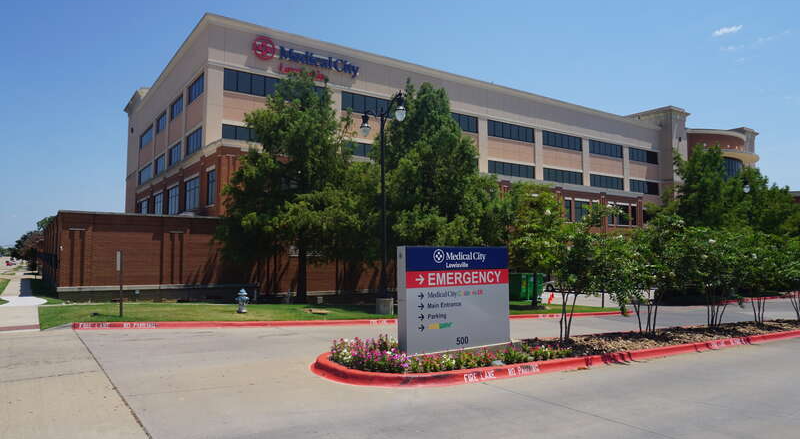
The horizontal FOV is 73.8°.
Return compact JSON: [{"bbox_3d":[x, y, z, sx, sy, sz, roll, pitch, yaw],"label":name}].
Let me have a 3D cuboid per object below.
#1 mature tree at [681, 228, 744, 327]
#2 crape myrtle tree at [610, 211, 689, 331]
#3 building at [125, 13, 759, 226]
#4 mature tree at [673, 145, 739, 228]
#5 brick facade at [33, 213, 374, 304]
[{"bbox_3d":[8.929,1.626,15.218,1.750,2.798,1.750,3,-4,-35],"label":"mature tree"},{"bbox_3d":[5.884,1.289,12.705,2.100,2.871,2.100,3,-4,-35],"label":"crape myrtle tree"},{"bbox_3d":[12.243,-4.301,84.923,95.000,23.600,44.000,3,-4,-35],"label":"building"},{"bbox_3d":[19.976,0.130,34.858,4.800,10.038,4.800,3,-4,-35],"label":"mature tree"},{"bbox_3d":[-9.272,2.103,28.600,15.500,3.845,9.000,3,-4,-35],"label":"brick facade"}]

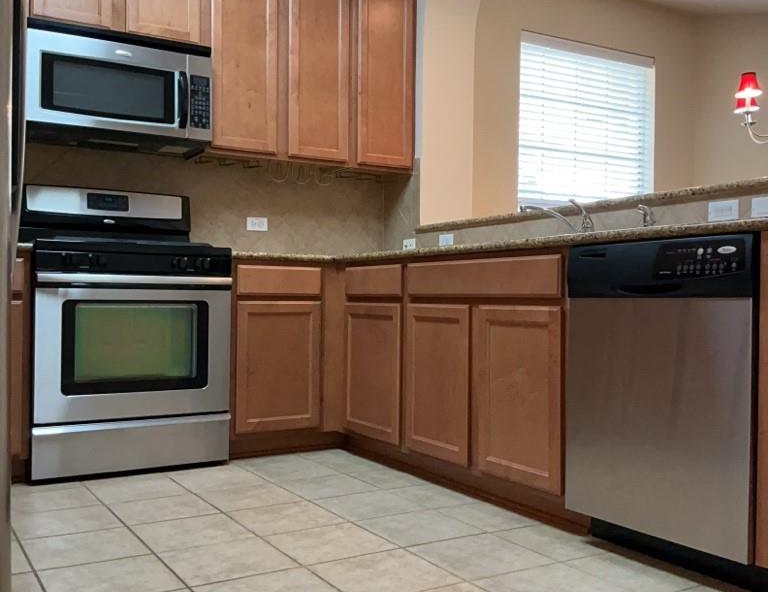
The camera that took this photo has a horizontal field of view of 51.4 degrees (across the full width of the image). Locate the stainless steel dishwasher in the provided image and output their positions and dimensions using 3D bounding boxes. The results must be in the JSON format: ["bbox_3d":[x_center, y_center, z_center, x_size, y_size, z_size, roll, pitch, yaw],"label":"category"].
[{"bbox_3d":[0.960,0.255,2.272,0.600,0.791,0.606,1,0,-31],"label":"stainless steel dishwasher"}]

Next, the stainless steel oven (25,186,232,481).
[{"bbox_3d":[-1.123,0.113,3.412,0.758,1.181,0.690,1,0,-31],"label":"stainless steel oven"}]

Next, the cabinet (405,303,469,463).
[{"bbox_3d":[0.438,0.321,3.136,0.560,0.572,0.410,1,0,-31],"label":"cabinet"}]

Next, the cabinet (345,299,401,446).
[{"bbox_3d":[0.186,0.320,3.559,0.560,0.572,0.469,1,0,-31],"label":"cabinet"}]

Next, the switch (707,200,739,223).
[{"bbox_3d":[1.117,-0.280,2.634,0.012,0.068,0.116,1,0,-31],"label":"switch"}]

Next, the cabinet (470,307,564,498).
[{"bbox_3d":[0.673,0.322,2.743,0.560,0.572,0.409,1,0,-31],"label":"cabinet"}]

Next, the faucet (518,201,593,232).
[{"bbox_3d":[0.650,-0.271,2.961,0.375,0.176,0.080,1,0,-31],"label":"faucet"}]

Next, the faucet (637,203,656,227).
[{"bbox_3d":[0.913,-0.248,2.792,0.085,0.134,0.050,1,0,-31],"label":"faucet"}]

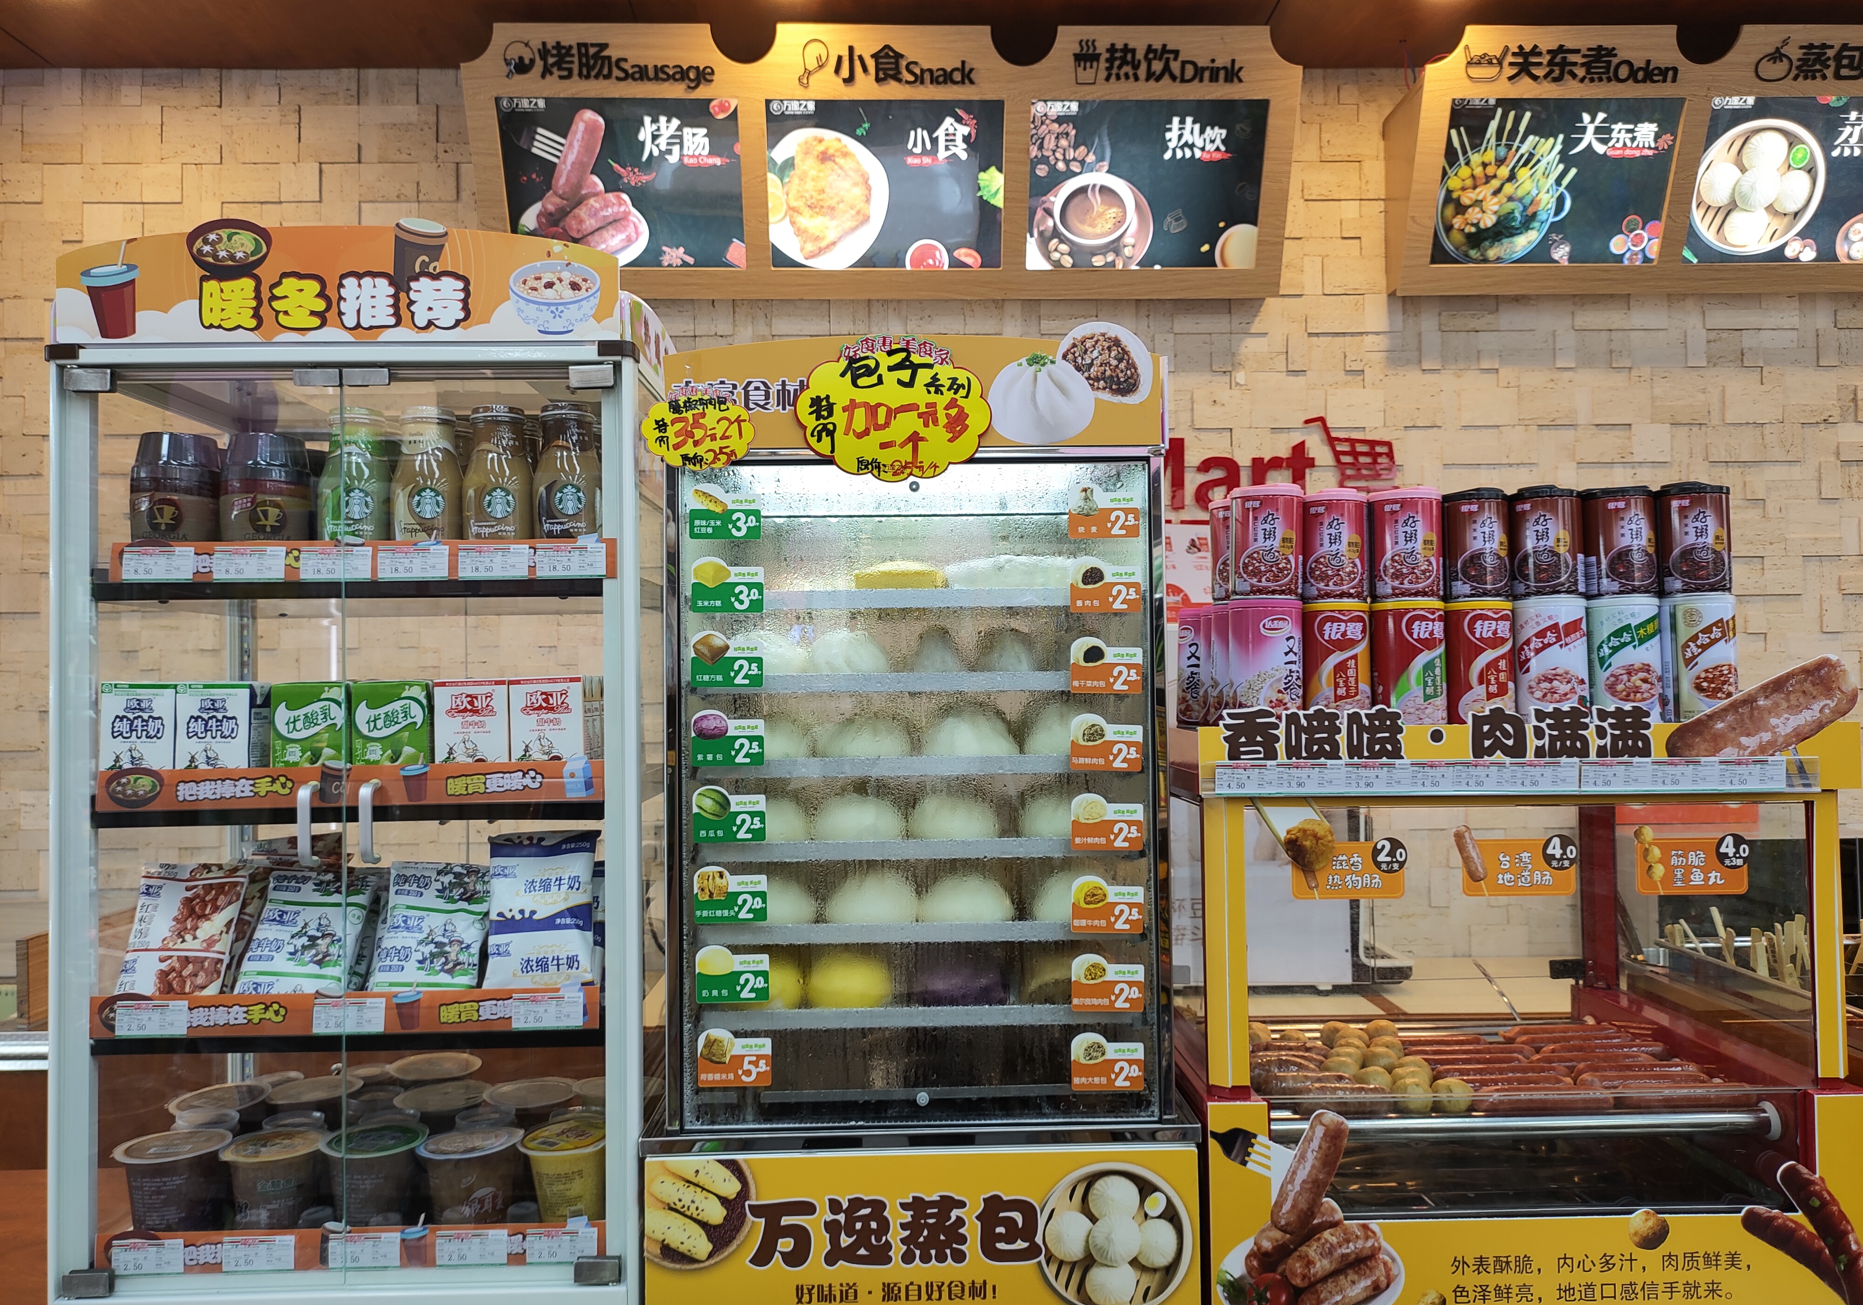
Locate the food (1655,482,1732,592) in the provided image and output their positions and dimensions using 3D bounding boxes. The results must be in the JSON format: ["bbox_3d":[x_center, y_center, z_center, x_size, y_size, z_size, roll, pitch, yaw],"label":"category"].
[{"bbox_3d":[0.726,-0.106,1.285,0.067,0.104,0.067,-1,-1,-1],"label":"food"}]

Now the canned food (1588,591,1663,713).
[{"bbox_3d":[0.646,0.008,1.261,0.067,0.118,0.067,-1,-1,-2],"label":"canned food"}]

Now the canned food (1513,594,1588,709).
[{"bbox_3d":[0.590,0.008,1.285,0.067,0.122,0.067,-1,-1,-1],"label":"canned food"}]

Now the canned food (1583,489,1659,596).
[{"bbox_3d":[0.644,-0.102,1.263,0.066,0.103,0.066,-1,-1,-2],"label":"canned food"}]

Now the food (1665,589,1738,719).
[{"bbox_3d":[0.718,0.007,1.263,0.067,0.118,0.067,-1,-1,-2],"label":"food"}]

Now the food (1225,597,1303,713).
[{"bbox_3d":[0.311,0.011,1.252,0.067,0.118,0.067,-1,-1,-2],"label":"food"}]

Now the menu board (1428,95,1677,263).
[{"bbox_3d":[1.153,-0.865,2.479,0.428,0.292,0.035,-1,20,-2],"label":"menu board"}]

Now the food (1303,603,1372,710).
[{"bbox_3d":[0.388,0.014,1.295,0.067,0.122,0.067,-1,-1,-1],"label":"food"}]

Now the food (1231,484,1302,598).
[{"bbox_3d":[0.317,-0.101,1.270,0.067,0.104,0.067,-1,-1,-1],"label":"food"}]

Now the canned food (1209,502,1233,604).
[{"bbox_3d":[0.316,-0.098,1.365,0.067,0.104,0.067,-1,-1,-1],"label":"canned food"}]

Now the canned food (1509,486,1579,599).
[{"bbox_3d":[0.586,-0.103,1.285,0.067,0.104,0.067,-1,-1,-1],"label":"canned food"}]

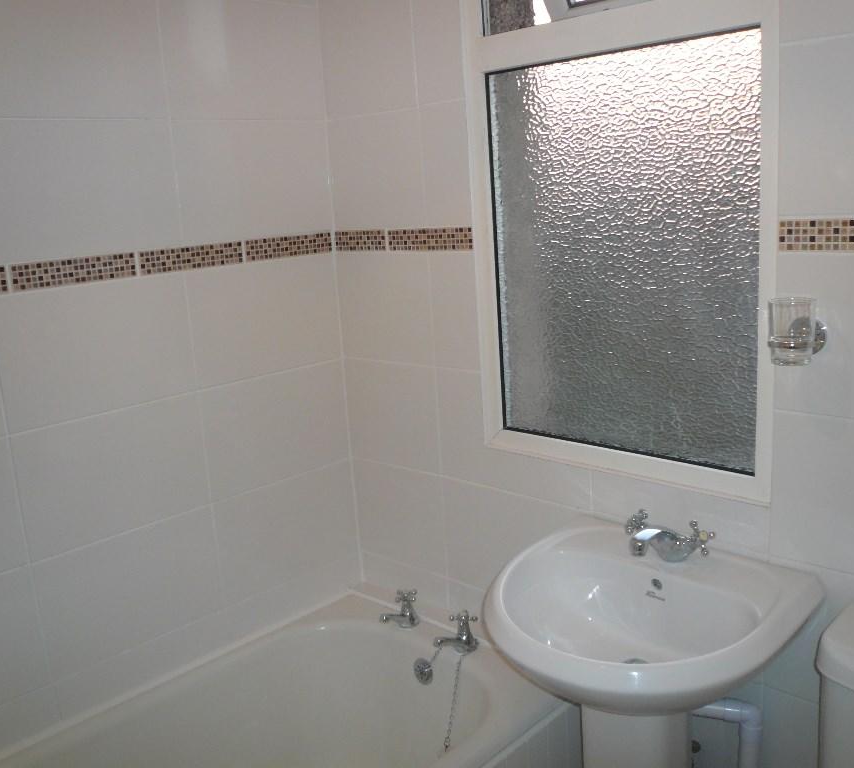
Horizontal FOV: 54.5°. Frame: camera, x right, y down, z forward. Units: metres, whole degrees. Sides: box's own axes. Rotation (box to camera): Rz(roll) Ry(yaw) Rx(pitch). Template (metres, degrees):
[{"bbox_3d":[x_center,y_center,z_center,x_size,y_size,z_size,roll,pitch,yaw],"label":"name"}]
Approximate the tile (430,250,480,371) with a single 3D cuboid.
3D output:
[{"bbox_3d":[0.061,-0.150,1.747,0.130,0.250,0.009,8,17,43],"label":"tile"}]

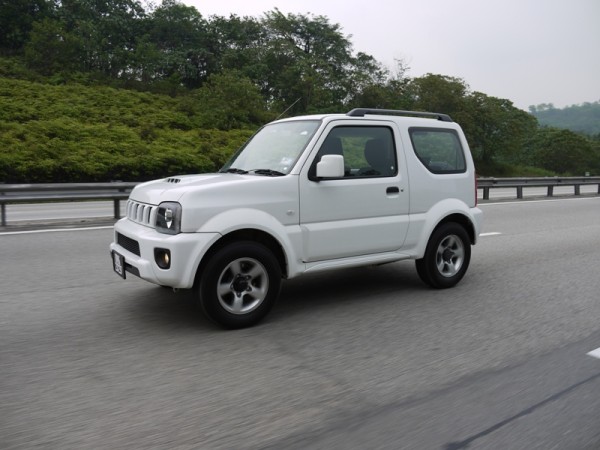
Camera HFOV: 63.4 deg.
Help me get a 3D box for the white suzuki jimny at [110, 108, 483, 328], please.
[{"bbox_3d":[0.110,-0.227,4.680,3.620,1.700,1.640,-4,9,-33],"label":"white suzuki jimny"}]

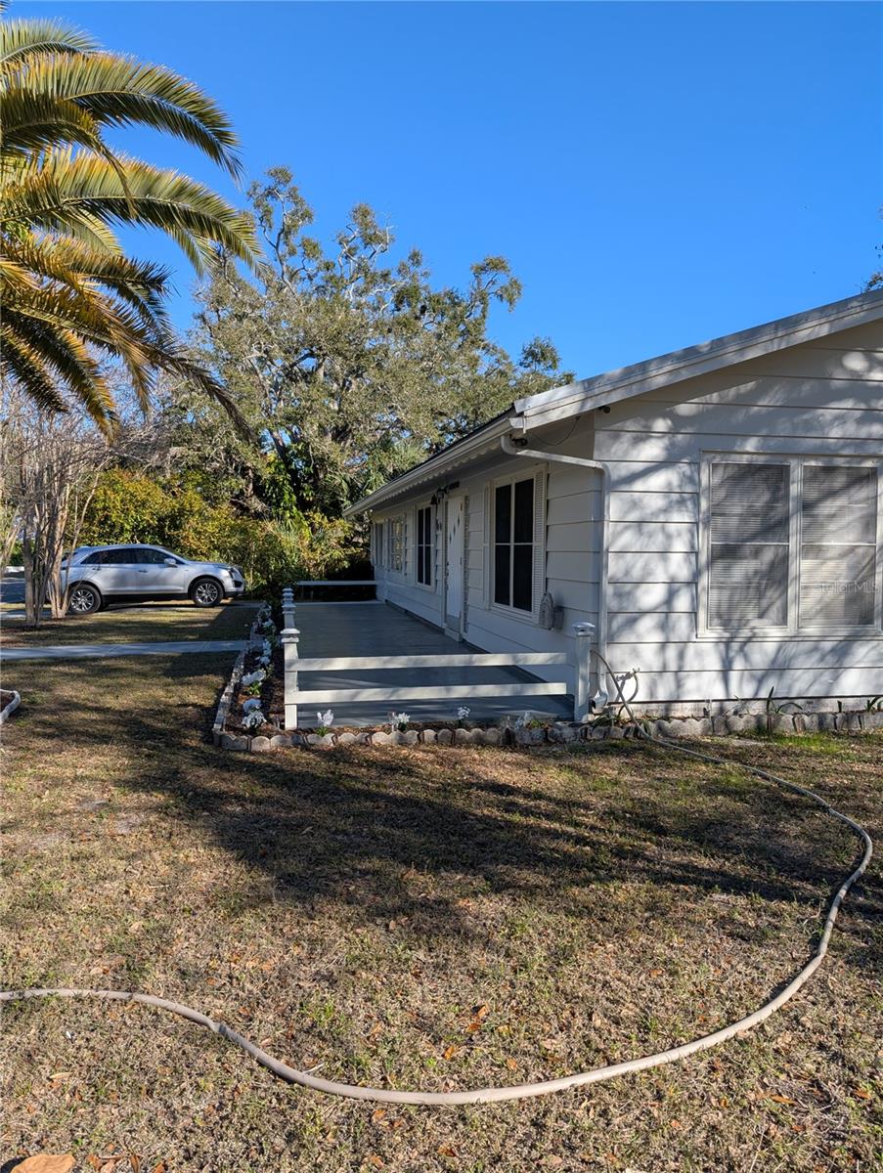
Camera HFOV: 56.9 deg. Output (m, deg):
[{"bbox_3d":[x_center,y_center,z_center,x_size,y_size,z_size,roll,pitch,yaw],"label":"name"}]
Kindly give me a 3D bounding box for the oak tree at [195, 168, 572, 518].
[{"bbox_3d":[-2.273,-7.669,30.654,15.300,15.800,14.500,0,3,-11],"label":"oak tree"}]

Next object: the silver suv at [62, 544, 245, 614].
[{"bbox_3d":[-7.420,-0.250,20.600,4.810,1.680,1.920,-3,3,-12],"label":"silver suv"}]

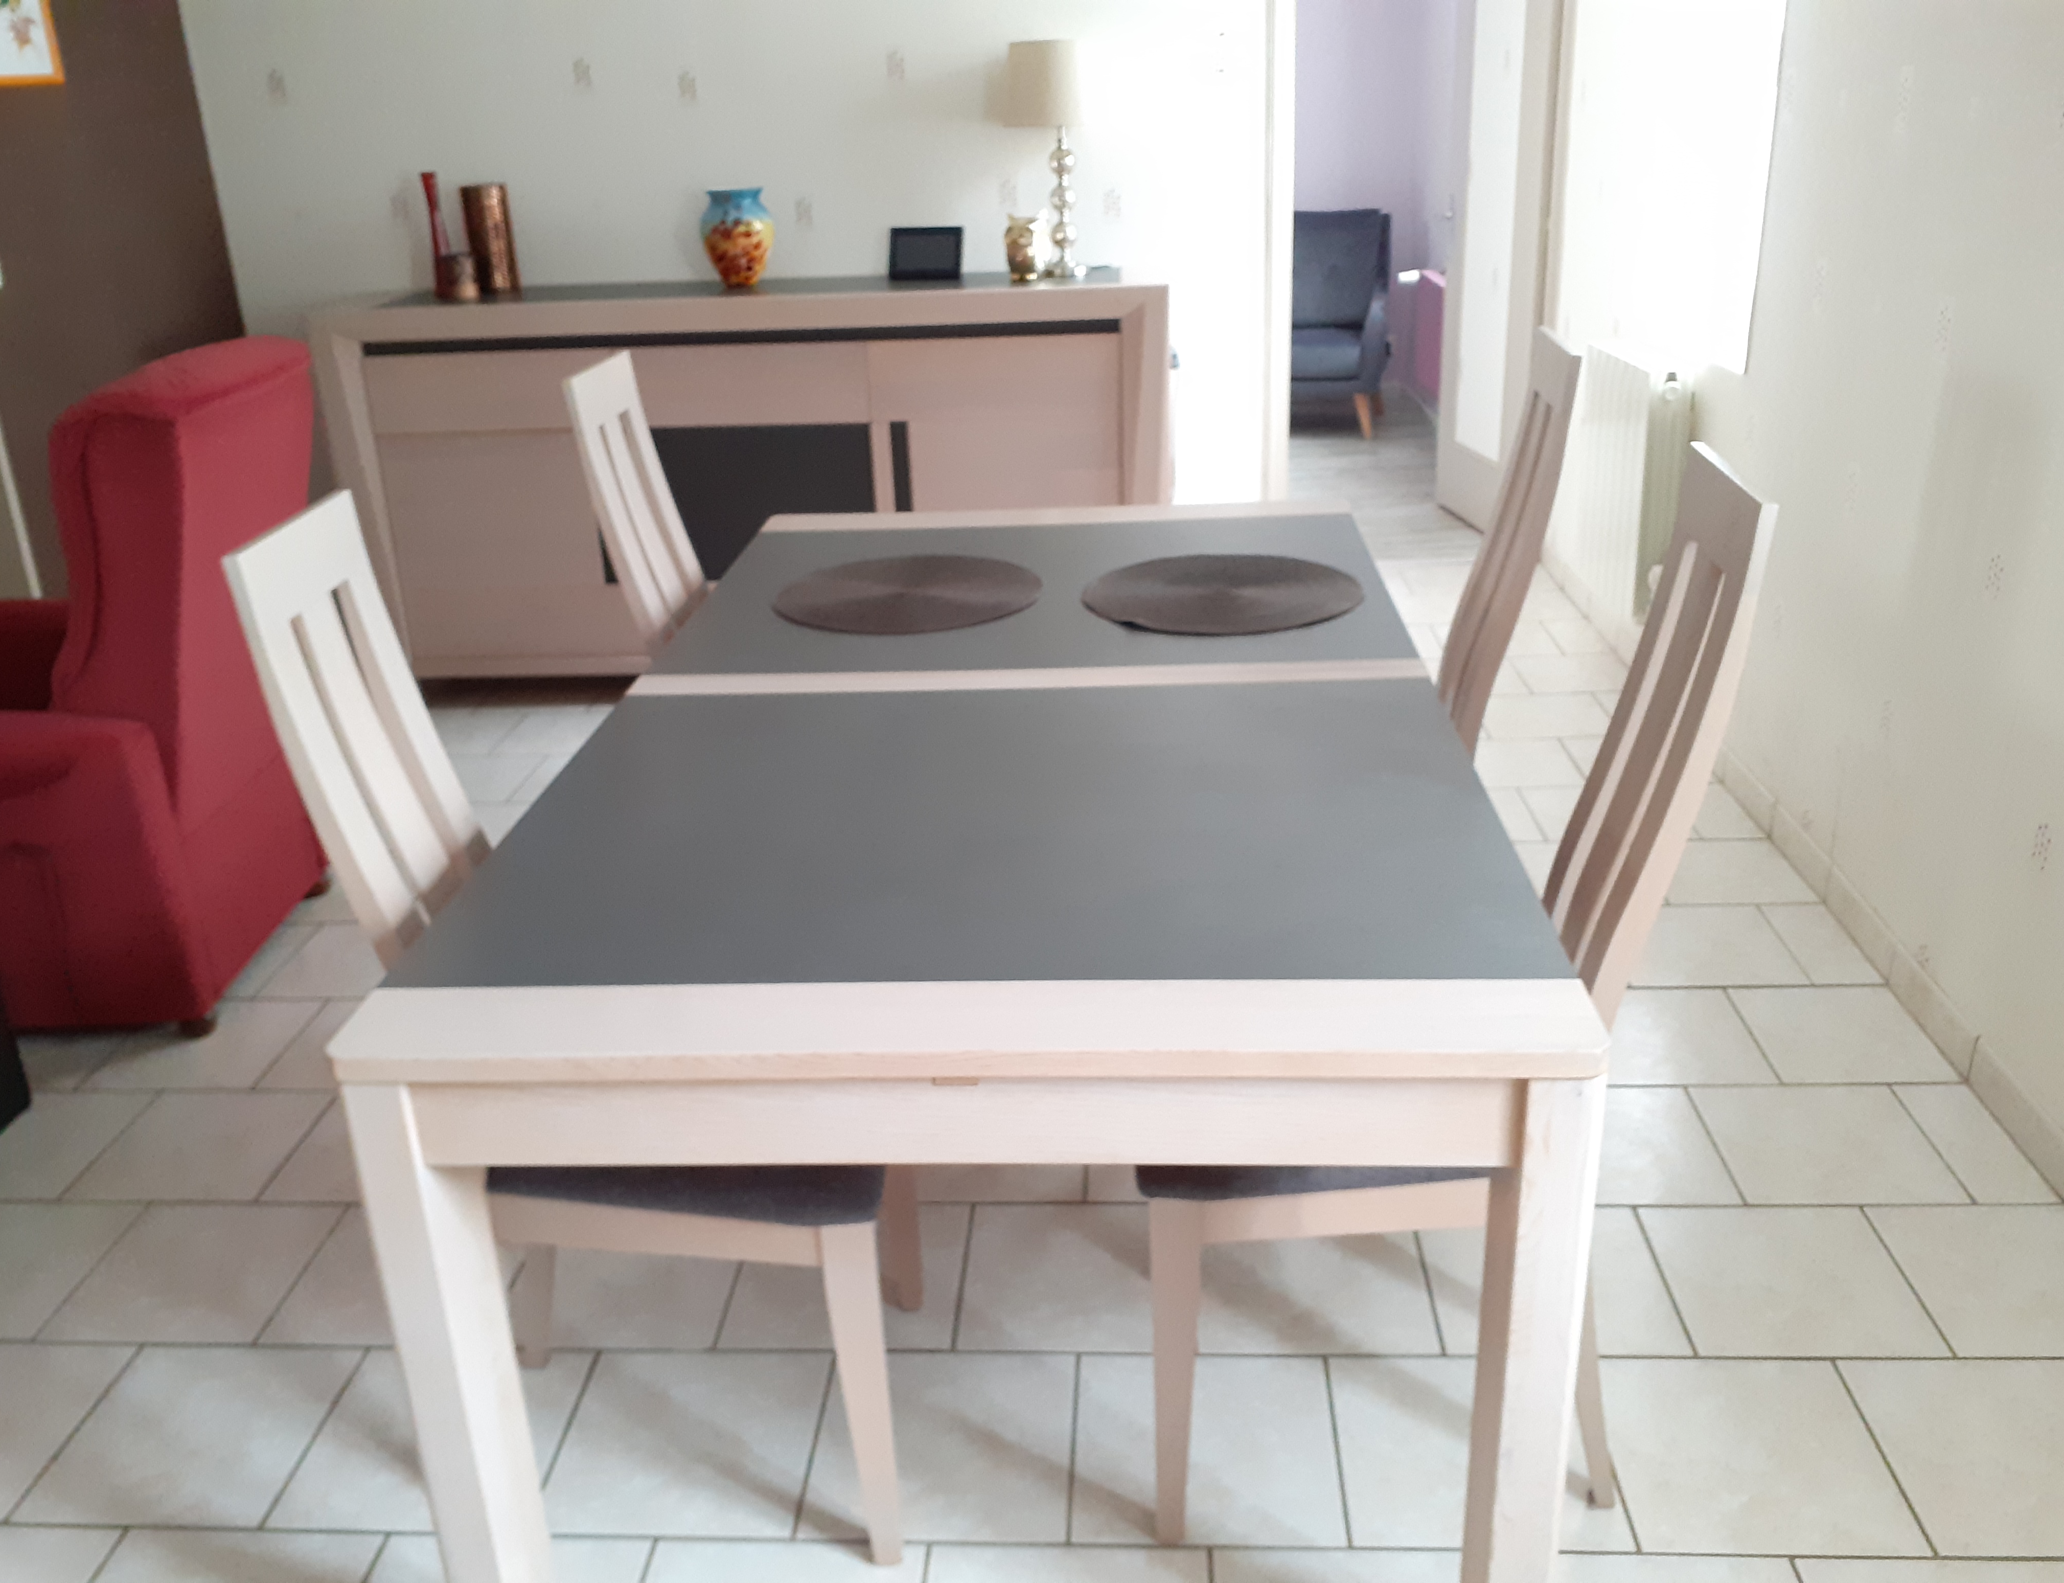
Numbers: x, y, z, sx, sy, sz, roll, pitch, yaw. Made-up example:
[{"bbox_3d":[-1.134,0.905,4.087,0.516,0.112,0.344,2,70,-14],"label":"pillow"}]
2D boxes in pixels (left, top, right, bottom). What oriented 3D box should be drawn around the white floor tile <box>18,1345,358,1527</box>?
[{"bbox_3d":[-1.005,0.777,1.990,0.297,0.010,0.284,-1,24,4],"label":"white floor tile"}]

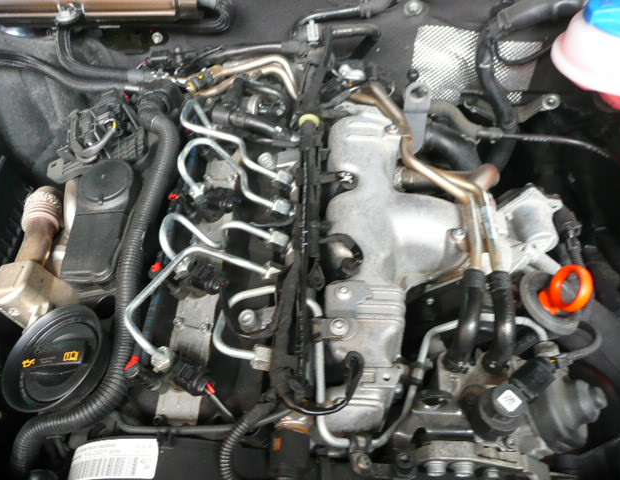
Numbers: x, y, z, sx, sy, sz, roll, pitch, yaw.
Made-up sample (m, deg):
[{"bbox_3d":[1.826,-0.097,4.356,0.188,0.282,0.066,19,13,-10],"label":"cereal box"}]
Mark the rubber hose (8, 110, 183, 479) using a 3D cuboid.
[{"bbox_3d":[-0.178,0.027,0.483,0.086,0.111,0.363,8,57,5],"label":"rubber hose"}]

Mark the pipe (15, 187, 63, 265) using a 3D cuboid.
[{"bbox_3d":[-0.287,-0.016,0.552,0.044,0.049,0.094,1,57,1],"label":"pipe"}]

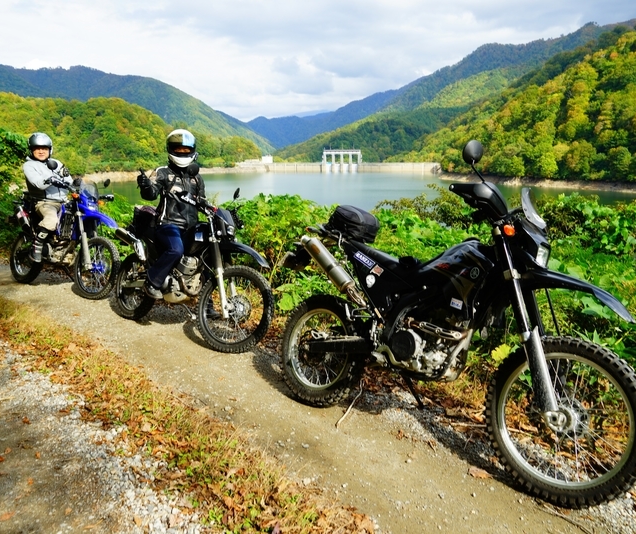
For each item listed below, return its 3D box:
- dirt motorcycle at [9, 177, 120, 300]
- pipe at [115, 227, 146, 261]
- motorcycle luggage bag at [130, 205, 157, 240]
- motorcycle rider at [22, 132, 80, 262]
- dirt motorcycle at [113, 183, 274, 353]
[{"bbox_3d":[-3.064,-0.422,6.318,2.180,1.400,0.820,8,6,32],"label":"dirt motorcycle"},{"bbox_3d":[-1.707,-0.190,4.817,0.540,0.160,0.120,38,32,31],"label":"pipe"},{"bbox_3d":[-1.548,-0.404,4.943,0.290,0.300,0.280,9,6,38],"label":"motorcycle luggage bag"},{"bbox_3d":[-3.186,-0.800,6.307,0.700,1.540,0.620,10,15,42],"label":"motorcycle rider"},{"bbox_3d":[-1.171,-0.094,4.643,2.150,1.380,0.820,9,6,38],"label":"dirt motorcycle"}]

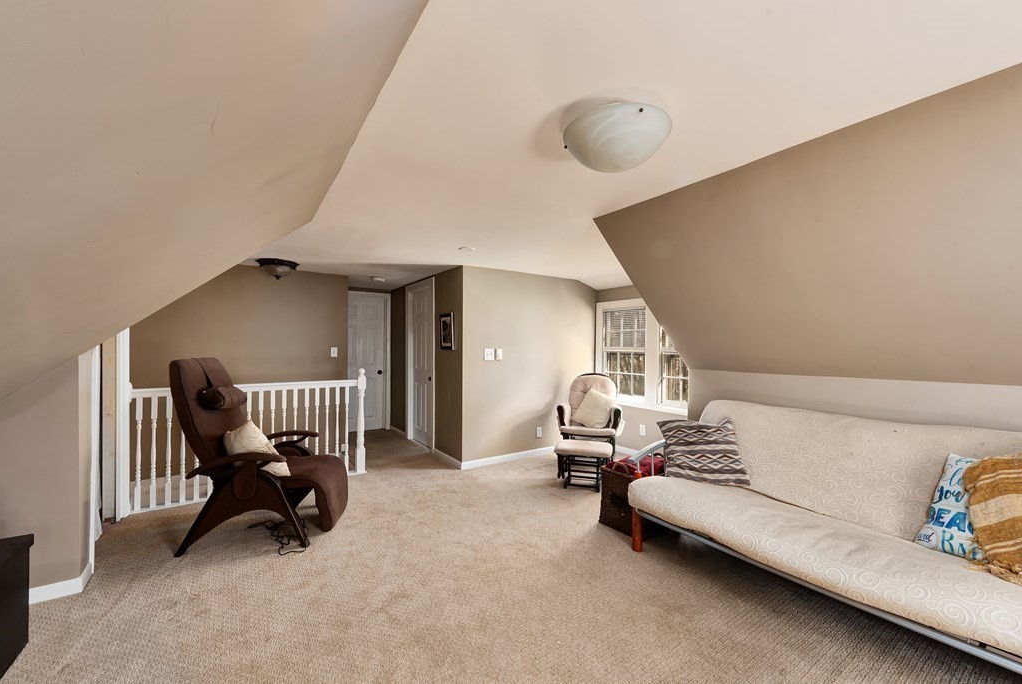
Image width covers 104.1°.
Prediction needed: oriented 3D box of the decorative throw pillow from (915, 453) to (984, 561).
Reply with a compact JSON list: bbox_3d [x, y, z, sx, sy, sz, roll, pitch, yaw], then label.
[{"bbox_3d":[2.104,0.736,1.693,0.140,0.430,0.420,27,-8,-30],"label":"decorative throw pillow"}]

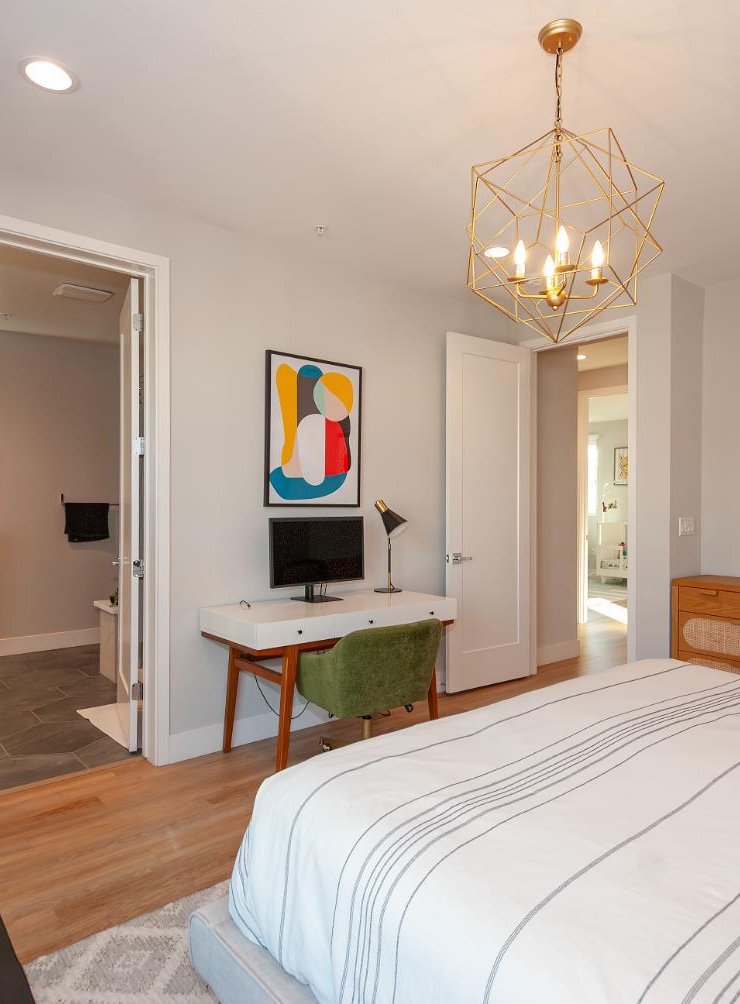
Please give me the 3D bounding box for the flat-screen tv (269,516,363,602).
[{"bbox_3d":[-0.290,0.315,3.482,0.634,0.454,0.200,0,0,-40],"label":"flat-screen tv"}]

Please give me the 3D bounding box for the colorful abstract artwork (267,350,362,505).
[{"bbox_3d":[-0.316,-0.397,3.647,0.657,0.858,0.030,0,0,-40],"label":"colorful abstract artwork"}]

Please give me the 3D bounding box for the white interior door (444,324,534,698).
[{"bbox_3d":[0.857,0.074,4.468,0.813,2.438,0.045,0,0,-33],"label":"white interior door"}]

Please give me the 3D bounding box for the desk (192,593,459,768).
[{"bbox_3d":[-0.187,0.922,3.347,1.225,0.760,0.562,0,0,-38],"label":"desk"}]

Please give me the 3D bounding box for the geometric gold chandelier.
[{"bbox_3d":[0.567,-0.952,1.872,0.590,0.944,0.590,0,0,-40],"label":"geometric gold chandelier"}]

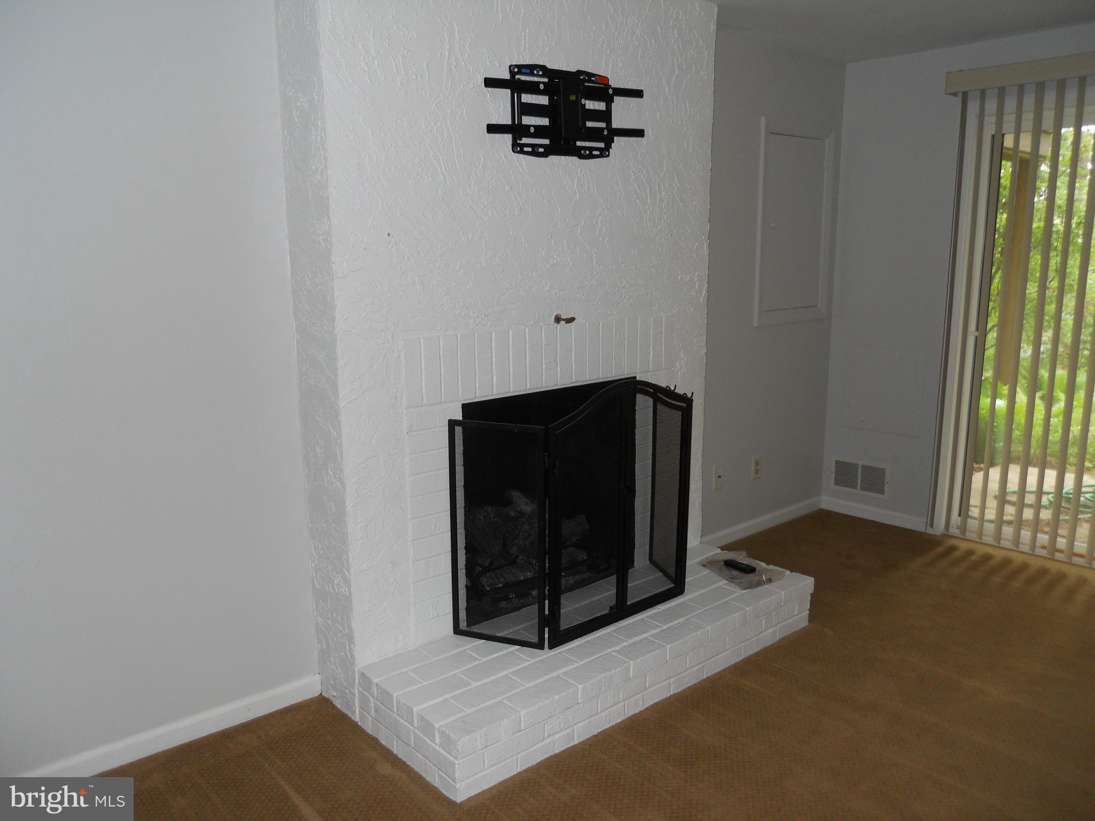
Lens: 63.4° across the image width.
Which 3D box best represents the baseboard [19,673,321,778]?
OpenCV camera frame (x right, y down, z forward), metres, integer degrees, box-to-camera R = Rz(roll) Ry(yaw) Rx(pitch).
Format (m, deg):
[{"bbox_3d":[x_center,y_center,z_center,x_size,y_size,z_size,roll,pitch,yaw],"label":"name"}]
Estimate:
[{"bbox_3d":[-1.049,0.922,2.530,0.870,0.075,0.015,-10,14,-40],"label":"baseboard"}]

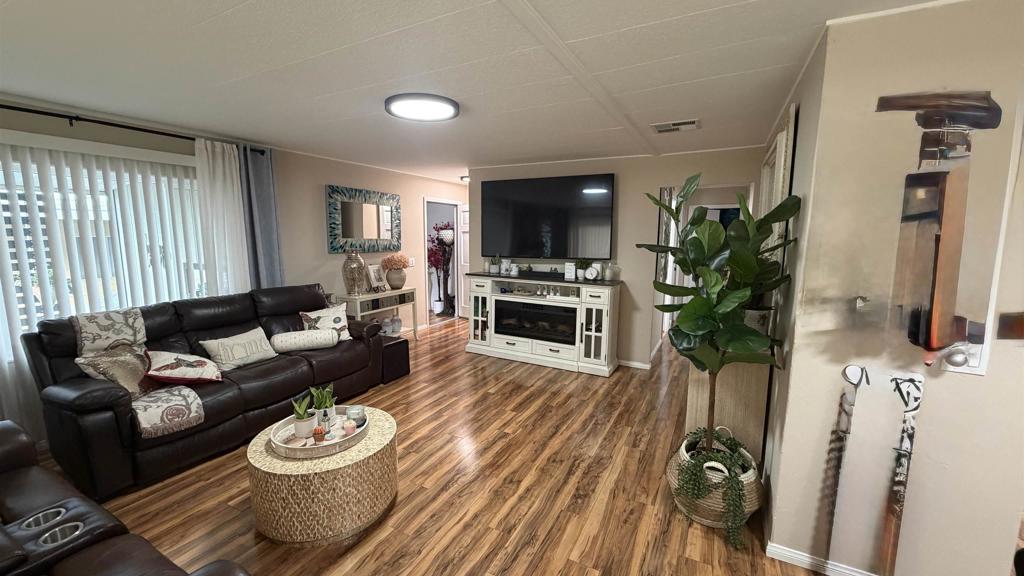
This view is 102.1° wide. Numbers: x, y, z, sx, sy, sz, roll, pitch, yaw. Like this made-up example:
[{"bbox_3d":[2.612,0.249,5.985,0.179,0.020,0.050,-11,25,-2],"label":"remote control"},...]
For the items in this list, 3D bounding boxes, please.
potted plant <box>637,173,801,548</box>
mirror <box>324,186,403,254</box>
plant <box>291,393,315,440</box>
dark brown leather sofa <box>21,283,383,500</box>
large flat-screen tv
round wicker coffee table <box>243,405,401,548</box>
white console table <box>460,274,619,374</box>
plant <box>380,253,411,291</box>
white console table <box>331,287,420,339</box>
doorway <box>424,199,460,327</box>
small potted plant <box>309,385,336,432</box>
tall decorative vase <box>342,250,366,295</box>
[{"bbox_3d":[1.031,0.317,2.224,0.730,1.820,0.690,5,9,27],"label":"potted plant"},{"bbox_3d":[-1.862,-0.858,5.349,0.044,0.786,1.174,5,8,28],"label":"mirror"},{"bbox_3d":[-1.144,0.707,2.265,0.124,0.215,0.124,5,9,27],"label":"plant"},{"bbox_3d":[-2.182,0.563,3.332,0.970,0.960,2.075,5,9,27],"label":"dark brown leather sofa"},{"bbox_3d":[0.367,-0.831,4.958,1.692,0.944,0.060,5,9,27],"label":"large flat-screen tv"},{"bbox_3d":[-1.045,1.008,2.350,0.759,0.373,0.759,1,8,0],"label":"round wicker coffee table"},{"bbox_3d":[0.332,0.368,4.901,1.815,0.967,0.460,5,9,27],"label":"white console table"},{"bbox_3d":[-1.500,-0.192,5.427,0.330,0.460,0.360,1,8,0],"label":"plant"},{"bbox_3d":[-1.730,0.416,5.450,0.333,0.722,1.066,5,8,28],"label":"white console table"},{"bbox_3d":[-1.164,-0.405,6.826,0.111,2.020,0.925,5,8,28],"label":"doorway"},{"bbox_3d":[-1.045,0.644,2.312,0.136,0.247,0.130,5,8,28],"label":"small potted plant"},{"bbox_3d":[-1.910,-0.163,5.030,0.255,0.527,0.255,5,8,28],"label":"tall decorative vase"}]

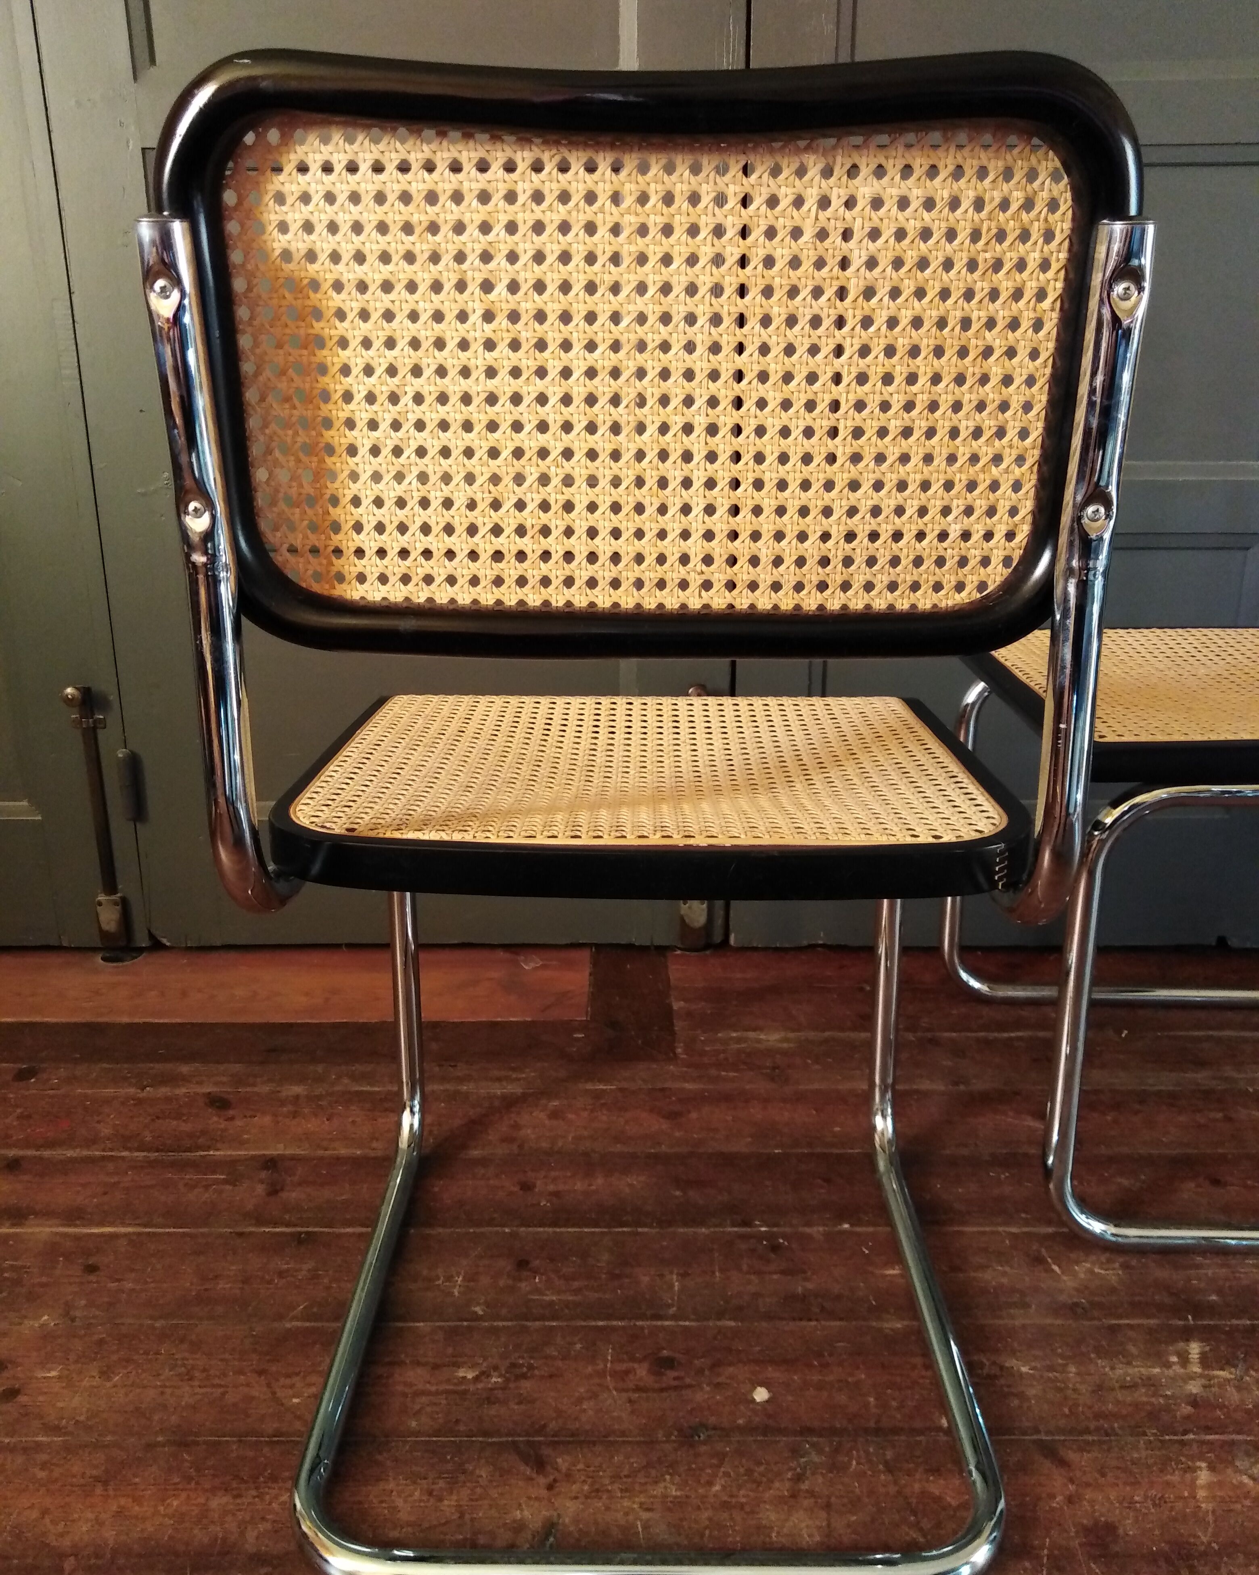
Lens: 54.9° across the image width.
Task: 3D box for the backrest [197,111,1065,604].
[{"bbox_3d":[0.010,-0.200,0.597,0.410,0.235,0.040,0,21,0],"label":"backrest"}]

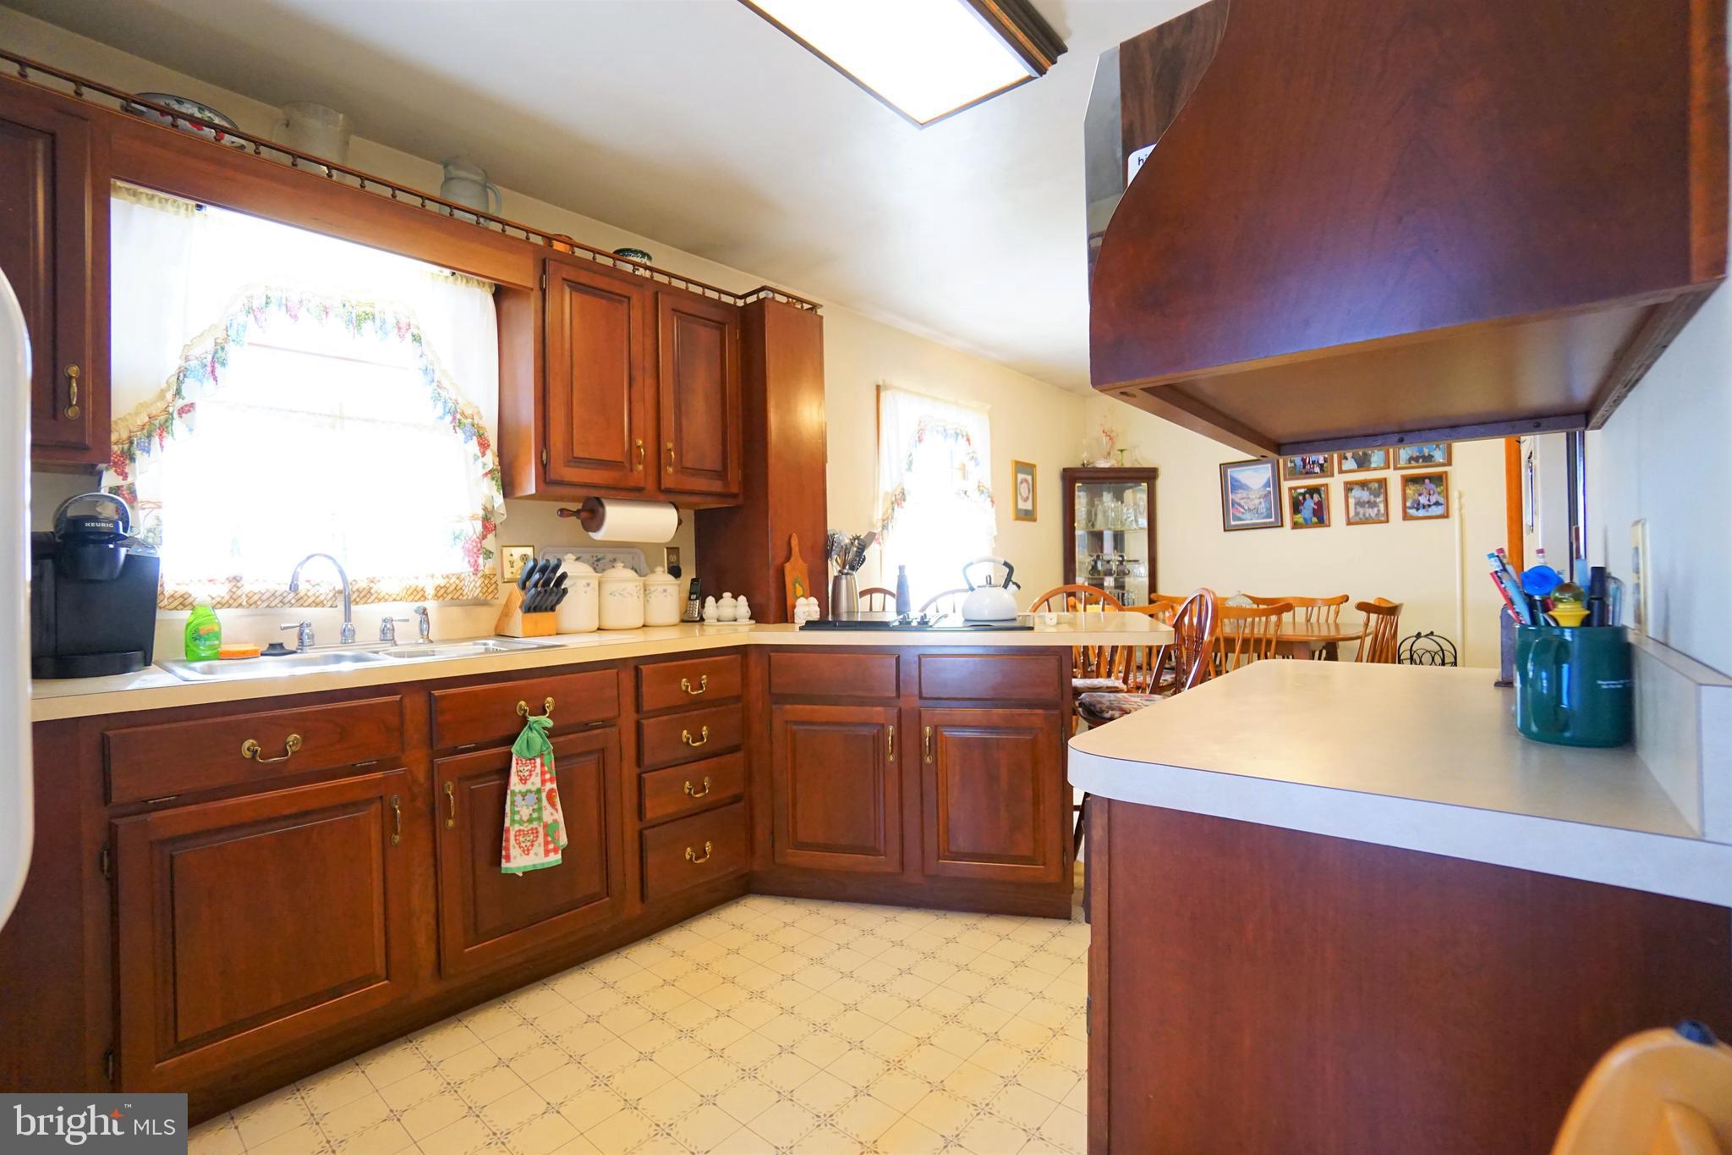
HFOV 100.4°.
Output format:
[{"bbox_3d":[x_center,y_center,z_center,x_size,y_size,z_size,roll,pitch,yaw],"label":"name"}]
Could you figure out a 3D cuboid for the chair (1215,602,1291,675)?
[{"bbox_3d":[1.972,0.588,3.774,0.550,0.920,0.530,-1,0,43],"label":"chair"}]

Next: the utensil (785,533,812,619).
[{"bbox_3d":[-0.262,0.002,2.787,0.020,0.347,0.118,-4,2,43],"label":"utensil"}]

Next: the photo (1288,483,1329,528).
[{"bbox_3d":[2.835,-0.457,4.617,0.220,0.271,0.020,-1,0,43],"label":"photo"}]

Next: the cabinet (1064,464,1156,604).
[{"bbox_3d":[1.776,0.124,5.398,0.690,1.820,0.440,-1,0,-2],"label":"cabinet"}]

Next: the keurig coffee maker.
[{"bbox_3d":[-1.781,0.016,1.638,0.290,0.395,0.245,-1,0,43],"label":"keurig coffee maker"}]

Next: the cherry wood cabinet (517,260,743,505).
[{"bbox_3d":[-0.852,-0.643,2.592,0.330,0.755,0.770,-1,0,43],"label":"cherry wood cabinet"}]

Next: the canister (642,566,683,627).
[{"bbox_3d":[-0.782,0.072,2.774,0.136,0.225,0.136,-1,0,43],"label":"canister"}]

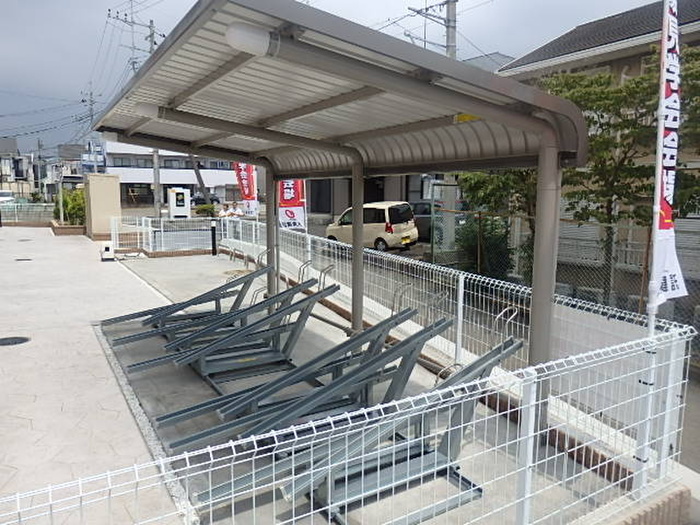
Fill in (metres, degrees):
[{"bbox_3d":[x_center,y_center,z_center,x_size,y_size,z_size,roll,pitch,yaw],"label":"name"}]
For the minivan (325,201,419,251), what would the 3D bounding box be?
[{"bbox_3d":[0.670,-1.187,17.198,1.480,1.660,3.400,-7,11,-43],"label":"minivan"}]

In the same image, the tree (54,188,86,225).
[{"bbox_3d":[-11.626,-2.339,21.178,1.450,1.510,1.500,-2,8,-11],"label":"tree"}]

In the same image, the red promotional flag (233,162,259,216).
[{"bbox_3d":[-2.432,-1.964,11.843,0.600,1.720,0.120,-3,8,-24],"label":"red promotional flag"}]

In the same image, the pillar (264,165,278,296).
[{"bbox_3d":[-1.079,-0.309,6.819,0.115,1.930,0.115,-5,9,-31],"label":"pillar"}]

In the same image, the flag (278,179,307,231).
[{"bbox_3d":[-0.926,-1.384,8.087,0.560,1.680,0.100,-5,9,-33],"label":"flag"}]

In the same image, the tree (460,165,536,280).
[{"bbox_3d":[3.237,-1.285,10.523,2.200,3.500,2.100,2,8,17],"label":"tree"}]

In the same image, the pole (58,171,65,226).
[{"bbox_3d":[-11.820,-2.608,20.738,0.120,2.220,0.120,-3,8,-22],"label":"pole"}]

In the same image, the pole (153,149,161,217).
[{"bbox_3d":[-11.249,-7.915,29.198,0.330,11.490,0.330,-3,8,-22],"label":"pole"}]

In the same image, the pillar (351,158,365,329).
[{"bbox_3d":[0.081,-0.057,4.972,0.115,1.930,0.115,-5,9,-31],"label":"pillar"}]

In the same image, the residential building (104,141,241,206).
[{"bbox_3d":[-17.329,-8.642,50.374,13.000,6.700,7.000,-4,9,-28],"label":"residential building"}]

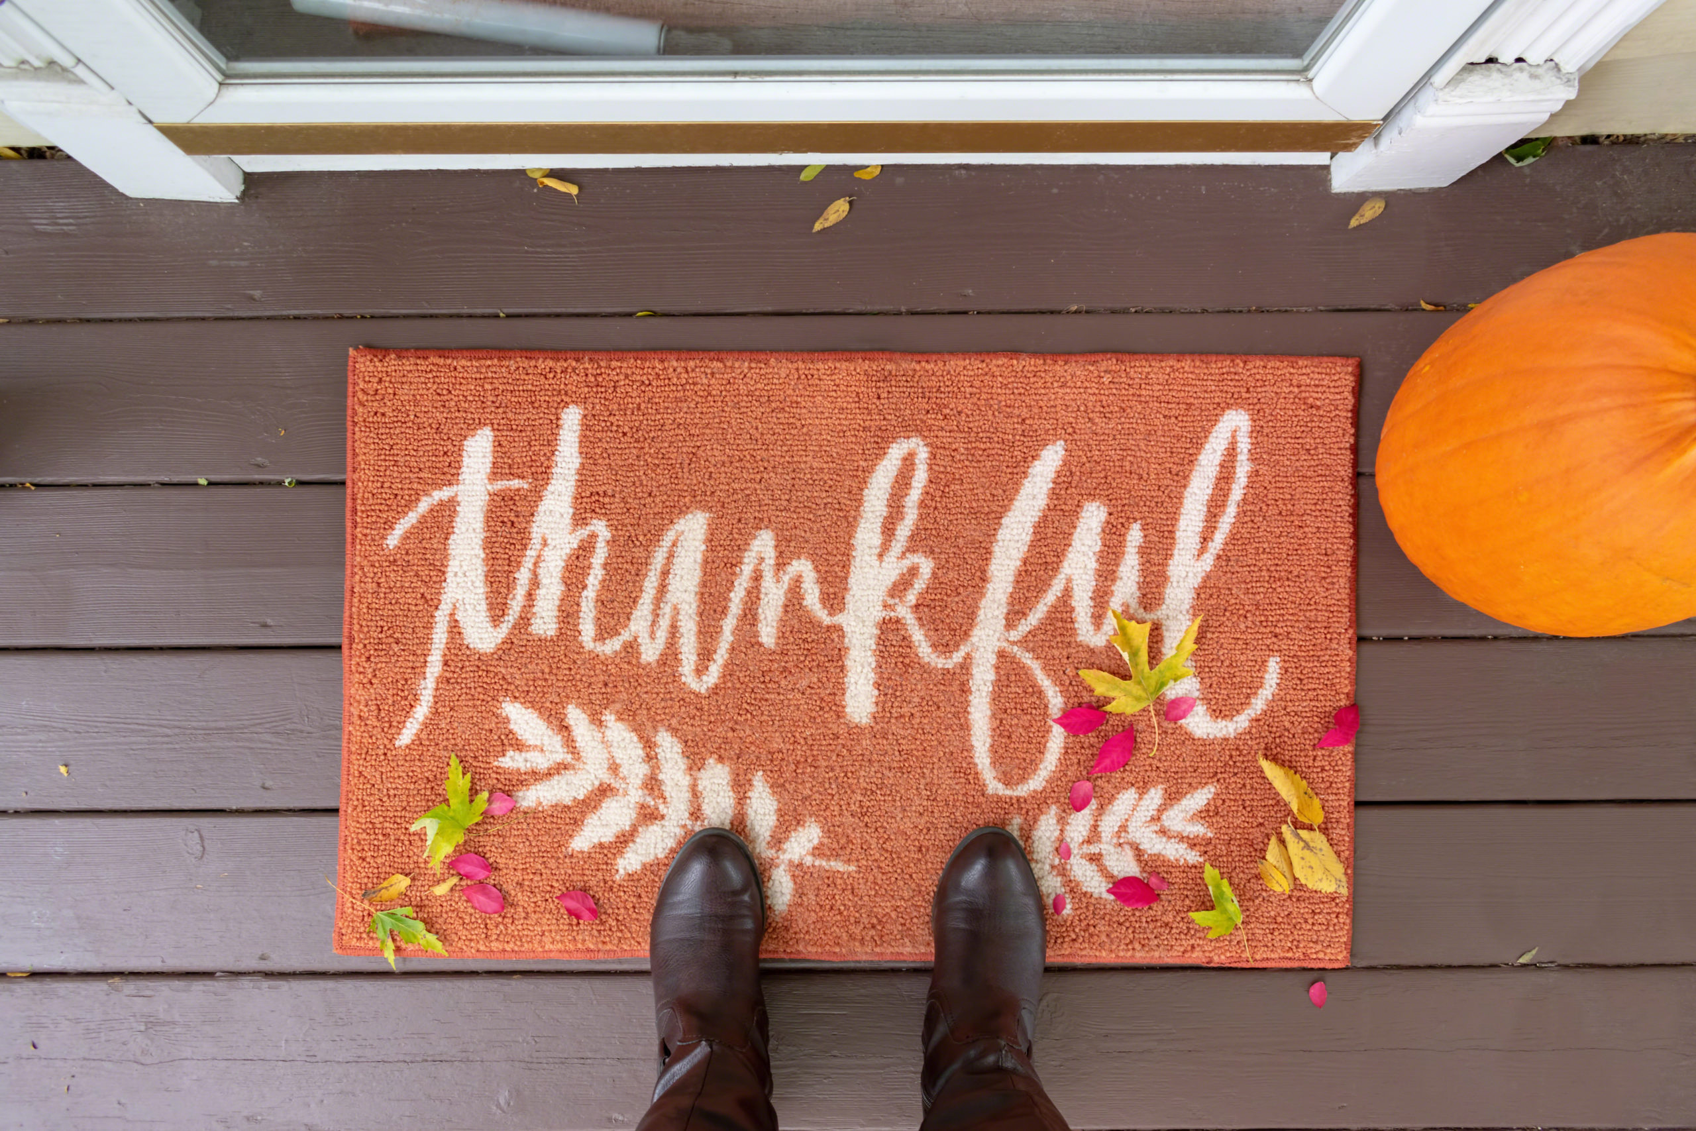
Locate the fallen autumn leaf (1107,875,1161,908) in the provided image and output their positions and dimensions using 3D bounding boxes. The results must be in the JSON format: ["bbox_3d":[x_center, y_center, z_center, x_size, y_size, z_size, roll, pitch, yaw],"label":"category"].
[{"bbox_3d":[0.240,0.275,1.069,0.044,0.009,0.026,9,88,0],"label":"fallen autumn leaf"}]

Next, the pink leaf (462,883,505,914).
[{"bbox_3d":[-0.308,0.281,1.075,0.040,0.009,0.025,28,88,1],"label":"pink leaf"}]

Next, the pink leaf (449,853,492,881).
[{"bbox_3d":[-0.319,0.255,1.076,0.038,0.009,0.024,15,88,1],"label":"pink leaf"}]

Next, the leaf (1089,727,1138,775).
[{"bbox_3d":[0.223,0.157,1.062,0.023,0.008,0.055,41,87,1],"label":"leaf"}]

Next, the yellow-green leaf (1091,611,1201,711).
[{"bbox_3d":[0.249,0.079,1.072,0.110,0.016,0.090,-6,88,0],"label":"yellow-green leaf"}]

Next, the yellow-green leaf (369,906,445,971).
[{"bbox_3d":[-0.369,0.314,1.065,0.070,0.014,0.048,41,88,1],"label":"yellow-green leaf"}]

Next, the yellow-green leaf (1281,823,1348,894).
[{"bbox_3d":[0.392,0.248,1.068,0.037,0.012,0.076,-30,88,-1],"label":"yellow-green leaf"}]

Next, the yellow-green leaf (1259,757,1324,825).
[{"bbox_3d":[0.370,0.185,1.060,0.020,0.013,0.078,-37,88,-2],"label":"yellow-green leaf"}]

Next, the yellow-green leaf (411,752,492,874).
[{"bbox_3d":[-0.328,0.206,1.048,0.056,0.018,0.100,11,87,0],"label":"yellow-green leaf"}]

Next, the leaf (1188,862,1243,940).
[{"bbox_3d":[0.305,0.282,1.066,0.042,0.014,0.062,-28,88,-1],"label":"leaf"}]

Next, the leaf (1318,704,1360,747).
[{"bbox_3d":[0.414,0.137,1.064,0.024,0.012,0.049,29,87,1],"label":"leaf"}]

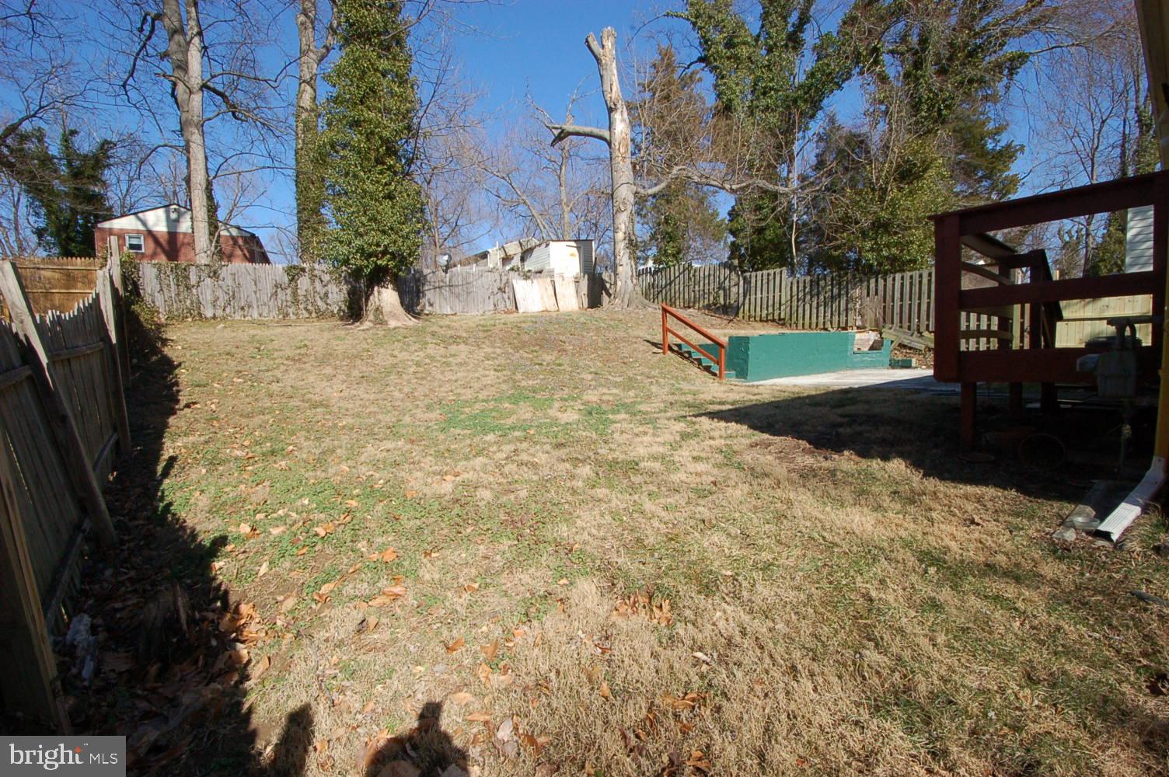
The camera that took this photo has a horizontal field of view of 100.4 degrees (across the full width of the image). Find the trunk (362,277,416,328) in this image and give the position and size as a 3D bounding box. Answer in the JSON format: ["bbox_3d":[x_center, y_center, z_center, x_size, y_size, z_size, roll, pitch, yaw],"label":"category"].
[{"bbox_3d":[-6.586,-2.877,16.400,1.650,1.600,1.500,-1,2,-22],"label":"trunk"}]

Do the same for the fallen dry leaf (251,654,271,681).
[{"bbox_3d":[-1.295,1.118,1.950,0.075,0.040,0.120,-1,2,-23],"label":"fallen dry leaf"}]

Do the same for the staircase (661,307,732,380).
[{"bbox_3d":[2.919,-1.215,12.700,0.900,1.950,1.750,-2,3,-41],"label":"staircase"}]

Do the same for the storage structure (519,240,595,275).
[{"bbox_3d":[-1.295,-5.751,24.318,2.500,2.300,2.600,-2,2,-35],"label":"storage structure"}]

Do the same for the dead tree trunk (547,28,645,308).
[{"bbox_3d":[0.488,-8.970,20.000,3.700,10.900,1.900,0,2,0],"label":"dead tree trunk"}]

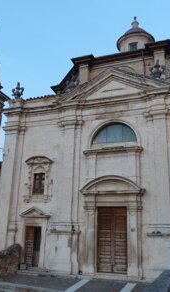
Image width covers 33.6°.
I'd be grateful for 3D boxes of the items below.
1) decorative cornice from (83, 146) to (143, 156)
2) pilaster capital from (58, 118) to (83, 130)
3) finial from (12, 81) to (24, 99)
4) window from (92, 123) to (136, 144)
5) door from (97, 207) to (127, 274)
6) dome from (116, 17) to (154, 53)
[{"bbox_3d":[1.621,0.361,16.502,3.627,0.434,0.350,-4,-18,19],"label":"decorative cornice"},{"bbox_3d":[-0.852,-1.186,16.594,1.651,0.467,0.420,-4,-17,20],"label":"pilaster capital"},{"bbox_3d":[-5.113,-4.258,21.641,1.000,1.360,0.600,-4,-17,18],"label":"finial"},{"bbox_3d":[1.738,-0.705,17.056,2.697,1.255,0.300,-4,-18,19],"label":"window"},{"bbox_3d":[1.510,5.025,15.211,1.603,3.322,0.180,-4,-18,19],"label":"door"},{"bbox_3d":[5.219,-11.204,29.121,3.953,5.580,3.953,-4,-18,19],"label":"dome"}]

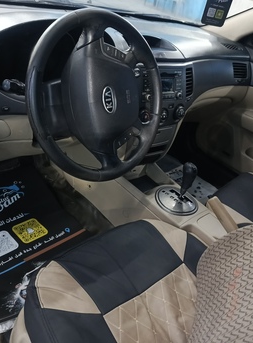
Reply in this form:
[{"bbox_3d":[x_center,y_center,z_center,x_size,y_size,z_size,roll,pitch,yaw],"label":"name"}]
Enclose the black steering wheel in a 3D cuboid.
[{"bbox_3d":[-0.068,-0.170,0.755,0.385,0.385,0.095,-25,25,-37],"label":"black steering wheel"}]

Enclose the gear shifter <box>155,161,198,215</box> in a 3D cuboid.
[{"bbox_3d":[0.195,0.042,1.112,0.107,0.165,0.158,-18,41,-39],"label":"gear shifter"}]

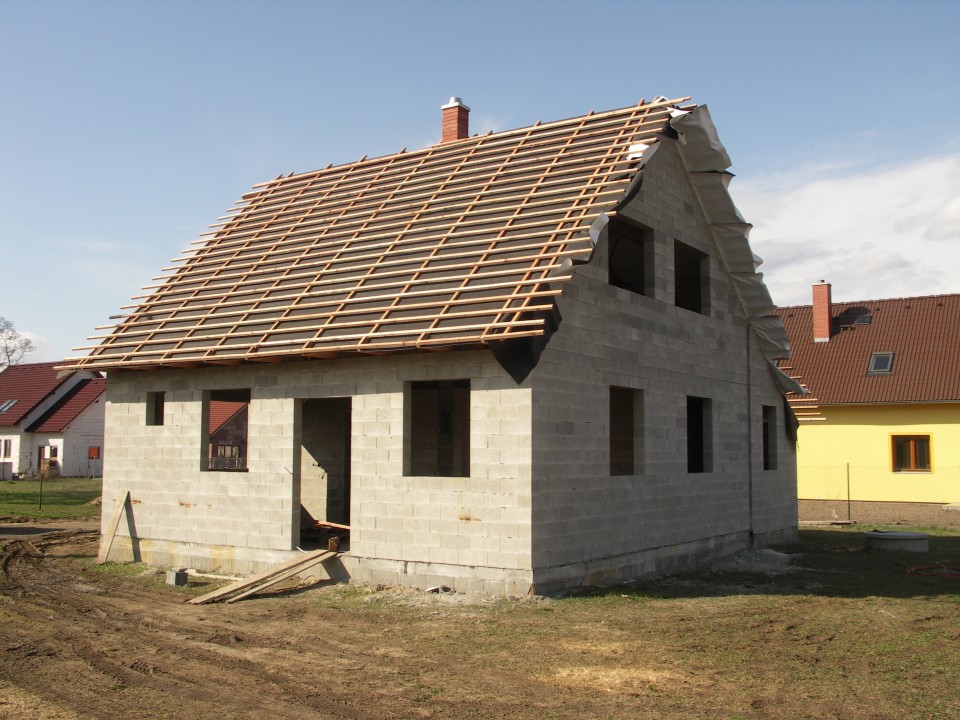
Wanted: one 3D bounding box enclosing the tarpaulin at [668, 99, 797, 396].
[{"bbox_3d":[5.267,-1.907,18.342,0.800,4.800,6.000,-3,-6,35],"label":"tarpaulin"}]

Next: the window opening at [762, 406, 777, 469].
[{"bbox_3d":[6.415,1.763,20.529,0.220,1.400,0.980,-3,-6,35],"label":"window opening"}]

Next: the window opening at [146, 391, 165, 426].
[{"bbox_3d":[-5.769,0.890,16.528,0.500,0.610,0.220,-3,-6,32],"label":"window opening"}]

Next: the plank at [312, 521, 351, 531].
[{"bbox_3d":[-2.834,3.167,17.534,0.150,0.050,2.100,3,-6,-27],"label":"plank"}]

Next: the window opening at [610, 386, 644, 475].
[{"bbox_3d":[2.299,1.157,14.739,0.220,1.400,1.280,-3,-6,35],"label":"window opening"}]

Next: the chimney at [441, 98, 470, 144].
[{"bbox_3d":[-0.501,-4.913,19.158,0.470,1.150,0.450,-3,-6,34],"label":"chimney"}]

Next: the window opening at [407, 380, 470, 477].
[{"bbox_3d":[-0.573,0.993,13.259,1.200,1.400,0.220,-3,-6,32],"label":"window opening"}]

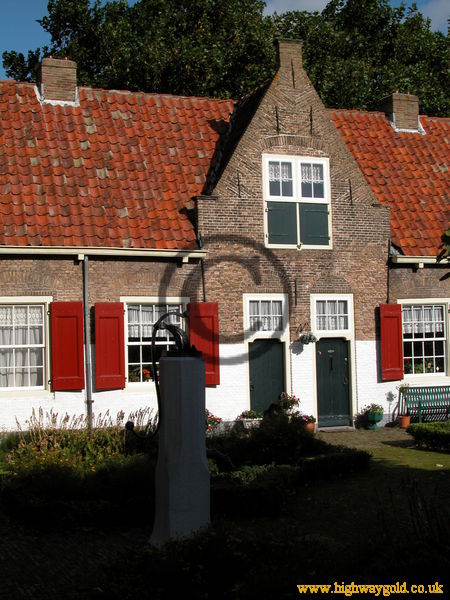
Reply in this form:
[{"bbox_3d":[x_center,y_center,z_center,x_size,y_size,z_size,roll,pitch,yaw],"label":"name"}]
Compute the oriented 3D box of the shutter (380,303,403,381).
[{"bbox_3d":[3.593,0.910,19.750,0.583,1.614,0.050,0,-3,-31],"label":"shutter"}]

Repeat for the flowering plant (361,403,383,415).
[{"bbox_3d":[3.040,2.251,18.930,0.420,0.260,0.360,0,-3,-24],"label":"flowering plant"}]

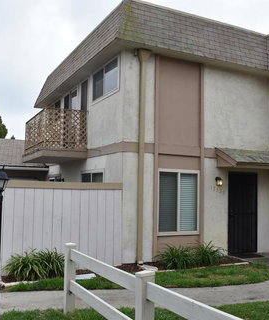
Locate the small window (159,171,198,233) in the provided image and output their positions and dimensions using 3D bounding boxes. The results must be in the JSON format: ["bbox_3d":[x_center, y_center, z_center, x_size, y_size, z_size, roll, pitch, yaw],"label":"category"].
[{"bbox_3d":[1.071,1.003,8.510,1.183,1.544,0.101,3,-5,-28],"label":"small window"}]

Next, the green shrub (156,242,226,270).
[{"bbox_3d":[1.221,2.068,7.885,1.512,0.496,0.739,3,-5,-28],"label":"green shrub"}]

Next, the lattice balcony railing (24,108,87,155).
[{"bbox_3d":[-2.422,-0.726,10.810,1.218,1.092,2.587,3,-5,-28],"label":"lattice balcony railing"}]

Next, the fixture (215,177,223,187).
[{"bbox_3d":[2.119,0.550,8.877,0.140,0.260,0.160,3,-4,-27],"label":"fixture"}]

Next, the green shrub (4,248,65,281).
[{"bbox_3d":[-1.791,1.889,6.549,1.042,0.487,0.588,3,-5,-28],"label":"green shrub"}]

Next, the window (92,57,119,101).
[{"bbox_3d":[-0.700,-1.944,8.853,0.100,0.770,1.620,3,-4,-27],"label":"window"}]

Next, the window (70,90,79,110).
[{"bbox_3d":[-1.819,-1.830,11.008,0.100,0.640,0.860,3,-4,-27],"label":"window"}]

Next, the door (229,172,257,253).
[{"bbox_3d":[2.801,1.376,9.297,1.010,2.070,0.100,3,-4,-27],"label":"door"}]

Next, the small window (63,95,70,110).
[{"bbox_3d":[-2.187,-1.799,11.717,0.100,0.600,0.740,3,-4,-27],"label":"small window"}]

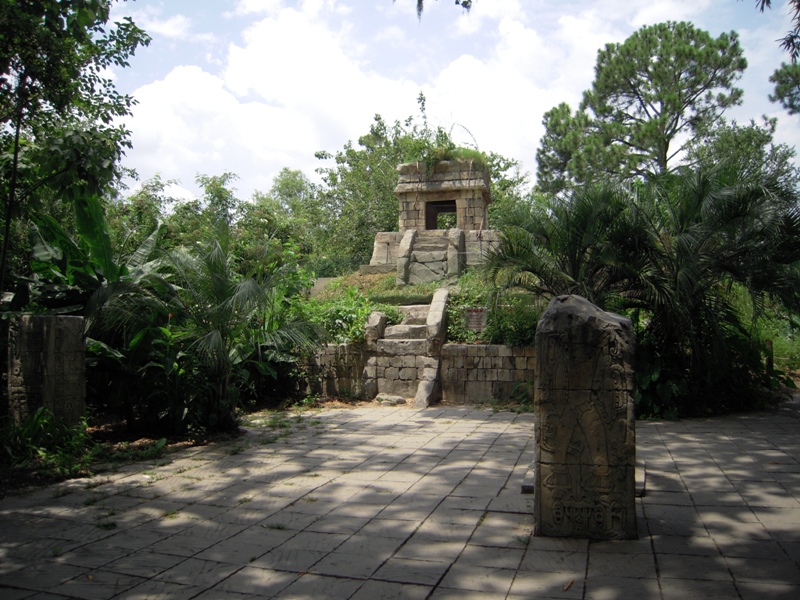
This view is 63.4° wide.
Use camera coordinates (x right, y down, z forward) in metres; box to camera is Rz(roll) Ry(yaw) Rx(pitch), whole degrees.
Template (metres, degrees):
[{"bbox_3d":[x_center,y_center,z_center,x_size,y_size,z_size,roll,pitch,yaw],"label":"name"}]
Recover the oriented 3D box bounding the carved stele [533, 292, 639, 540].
[{"bbox_3d":[1.463,0.912,5.252,0.800,1.900,0.360,-1,-3,9],"label":"carved stele"}]

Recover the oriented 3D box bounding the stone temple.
[{"bbox_3d":[1.365,-2.400,21.420,4.500,4.100,4.200,-1,-3,12],"label":"stone temple"}]

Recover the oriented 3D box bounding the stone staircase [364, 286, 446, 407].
[{"bbox_3d":[0.072,1.108,16.164,1.800,2.750,2.800,-1,-3,14],"label":"stone staircase"}]

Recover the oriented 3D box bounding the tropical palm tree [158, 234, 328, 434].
[{"bbox_3d":[-2.636,0.564,10.900,2.700,3.200,2.500,-1,-3,0],"label":"tropical palm tree"}]

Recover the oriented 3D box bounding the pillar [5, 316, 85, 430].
[{"bbox_3d":[-6.244,1.299,11.415,0.780,1.950,0.800,-1,-3,16],"label":"pillar"}]

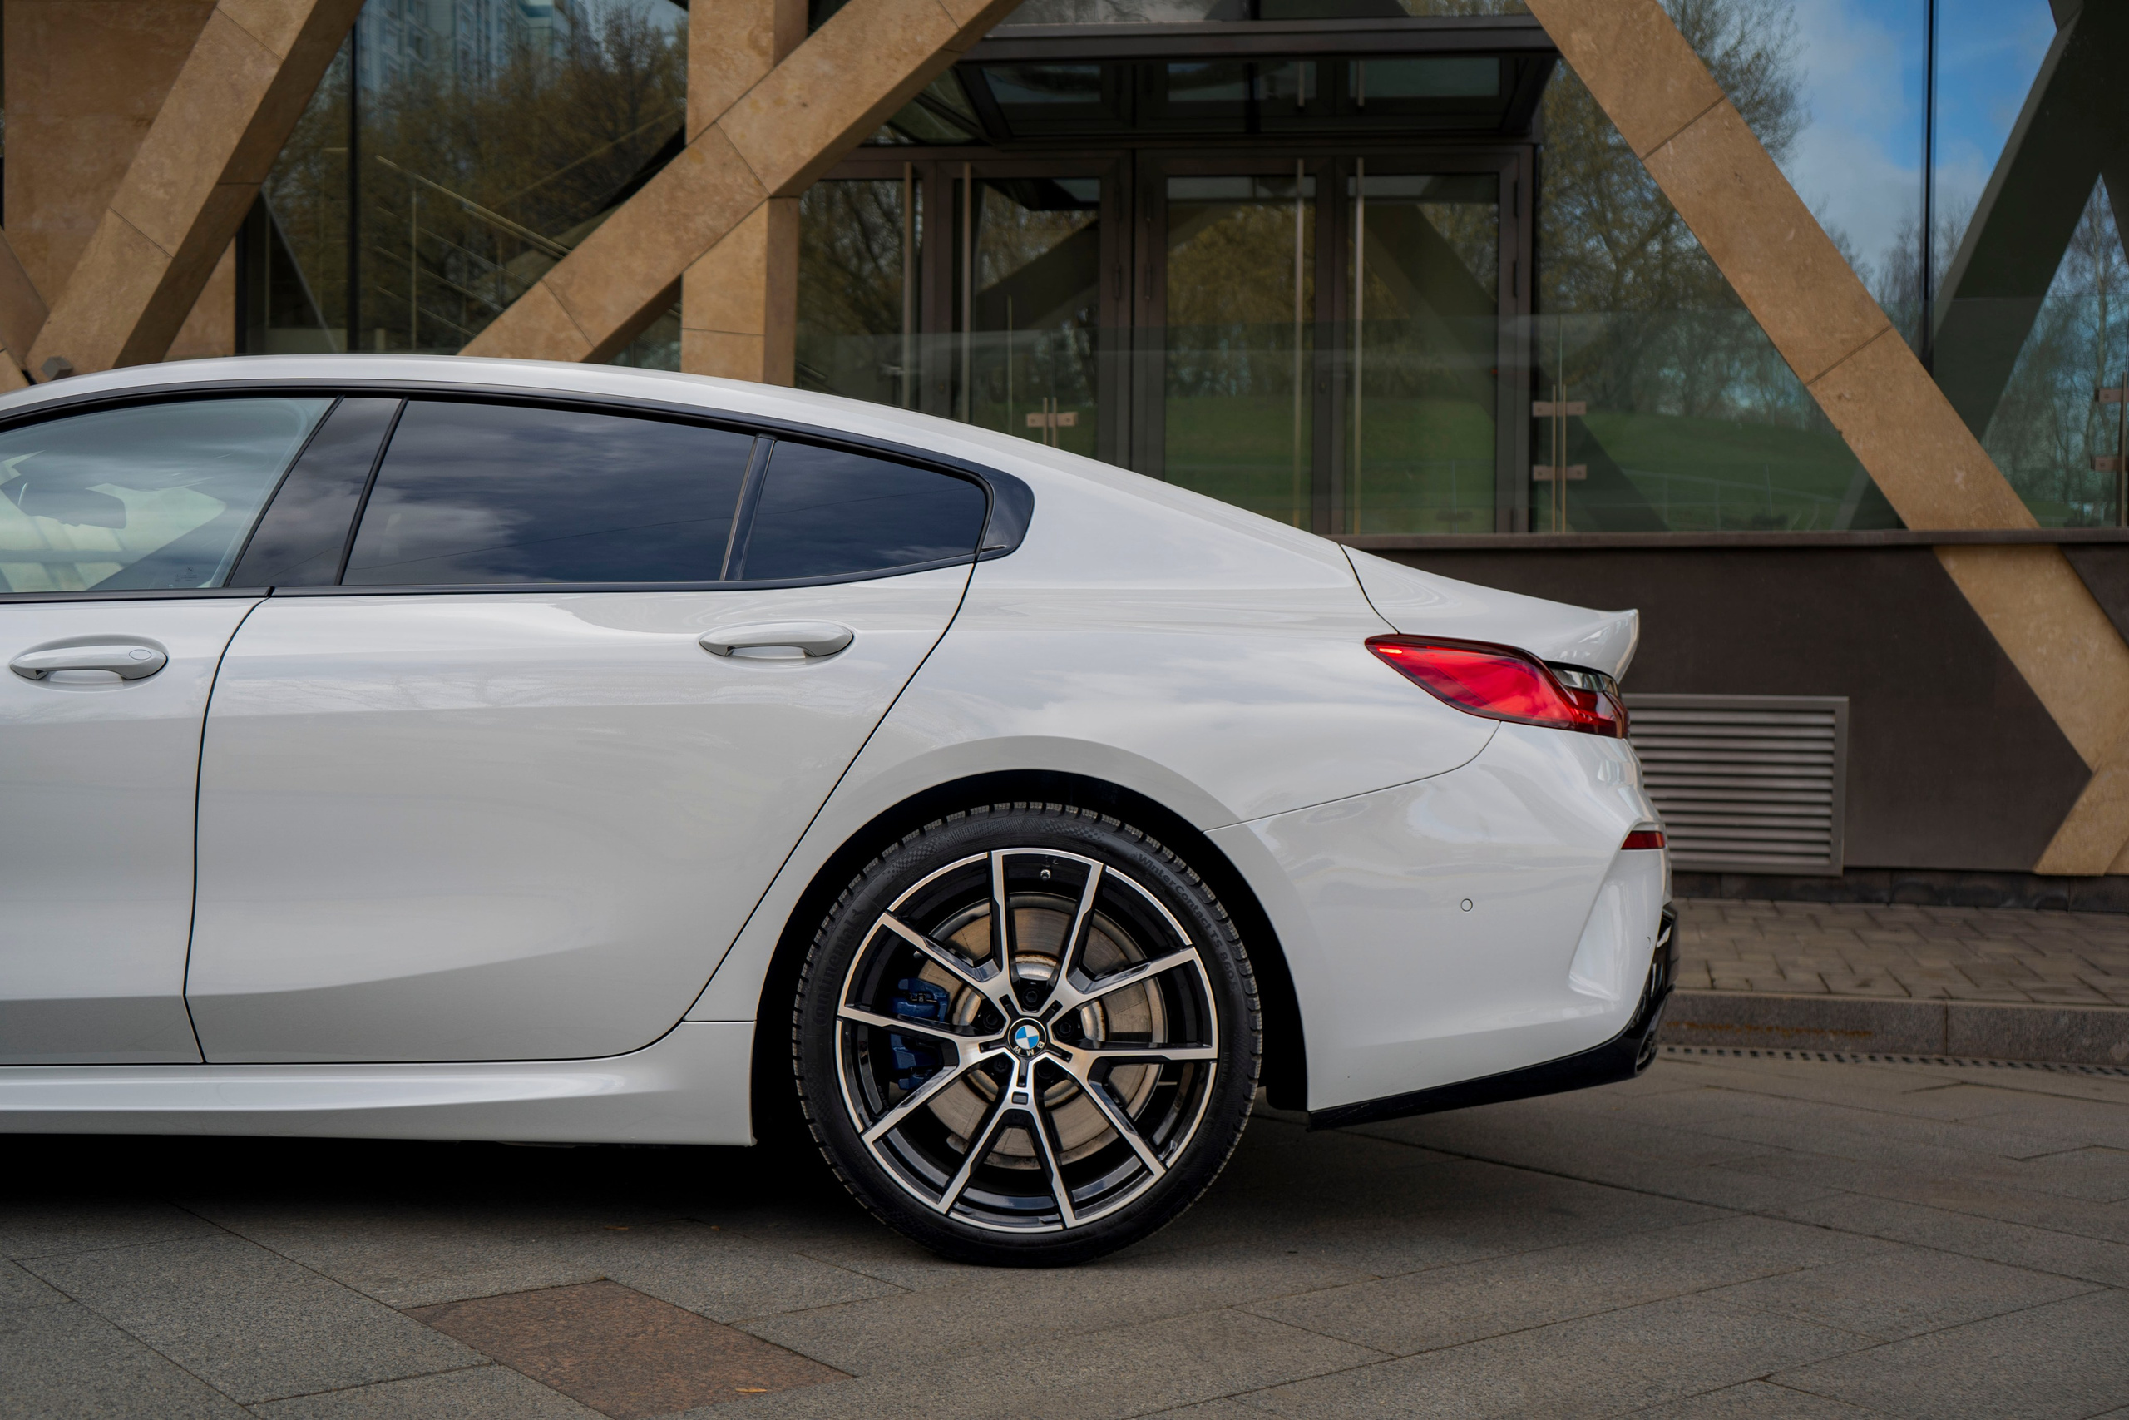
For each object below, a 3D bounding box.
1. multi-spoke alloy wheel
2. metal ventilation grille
[{"bbox_3d":[-0.055,0.468,3.130,0.672,0.670,0.260,1,-2,-1],"label":"multi-spoke alloy wheel"},{"bbox_3d":[2.312,0.260,7.595,0.900,0.630,0.060,1,1,15],"label":"metal ventilation grille"}]

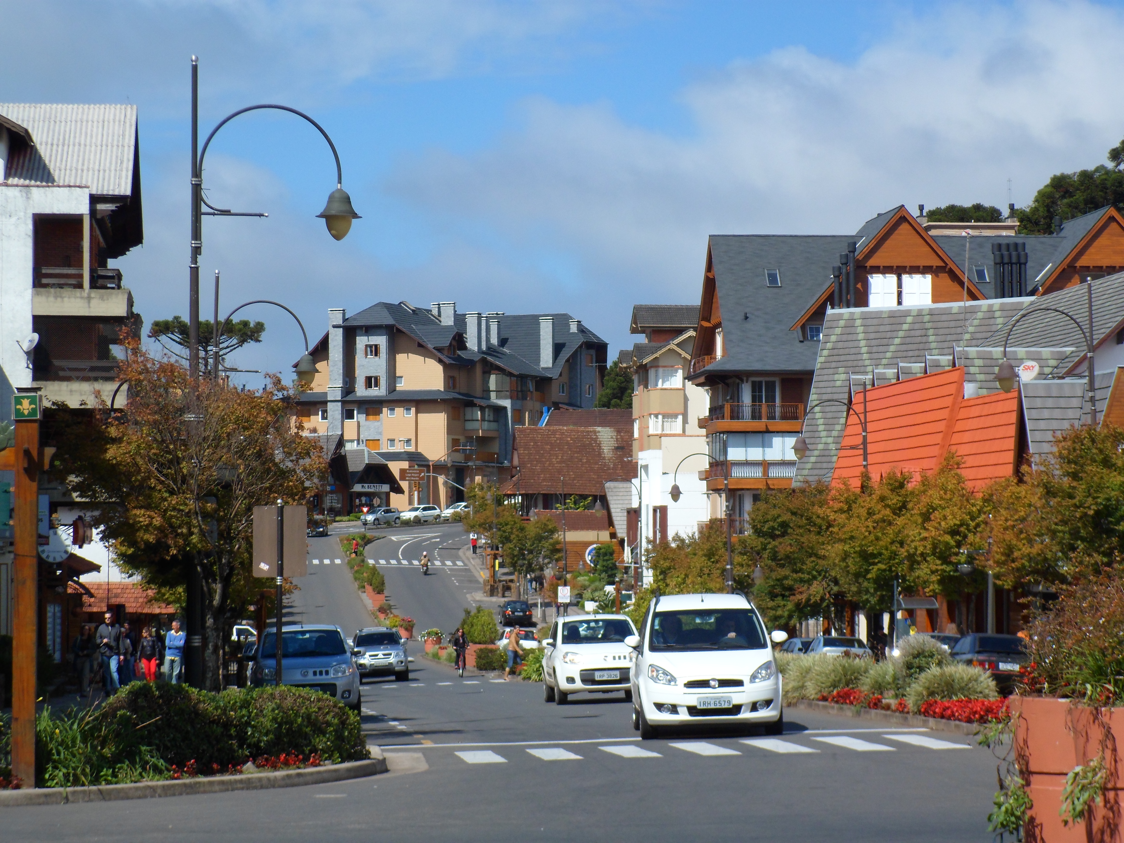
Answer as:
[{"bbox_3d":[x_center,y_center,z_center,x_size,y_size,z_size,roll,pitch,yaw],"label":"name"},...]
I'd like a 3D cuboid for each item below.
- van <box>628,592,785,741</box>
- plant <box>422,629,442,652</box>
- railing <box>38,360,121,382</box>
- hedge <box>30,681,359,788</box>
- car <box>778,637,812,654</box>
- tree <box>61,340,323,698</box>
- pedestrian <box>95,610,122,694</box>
[{"bbox_3d":[1.700,2.940,40.650,1.720,1.690,3.930,0,-3,-1],"label":"van"},{"bbox_3d":[-6.140,10.400,160.000,1.150,1.150,1.150,0,-2,0],"label":"plant"},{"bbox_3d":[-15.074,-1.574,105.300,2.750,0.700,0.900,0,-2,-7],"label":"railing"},{"bbox_3d":[-3.450,2.900,31.800,2.950,0.870,1.700,1,-3,-14],"label":"hedge"},{"bbox_3d":[7.850,7.680,108.500,1.700,1.460,4.150,0,-3,-8],"label":"car"},{"bbox_3d":[-5.550,1.460,50.500,4.000,5.400,3.900,0,-2,0],"label":"tree"},{"bbox_3d":[-9.200,4.720,68.600,0.560,1.800,0.500,0,-3,-3],"label":"pedestrian"}]

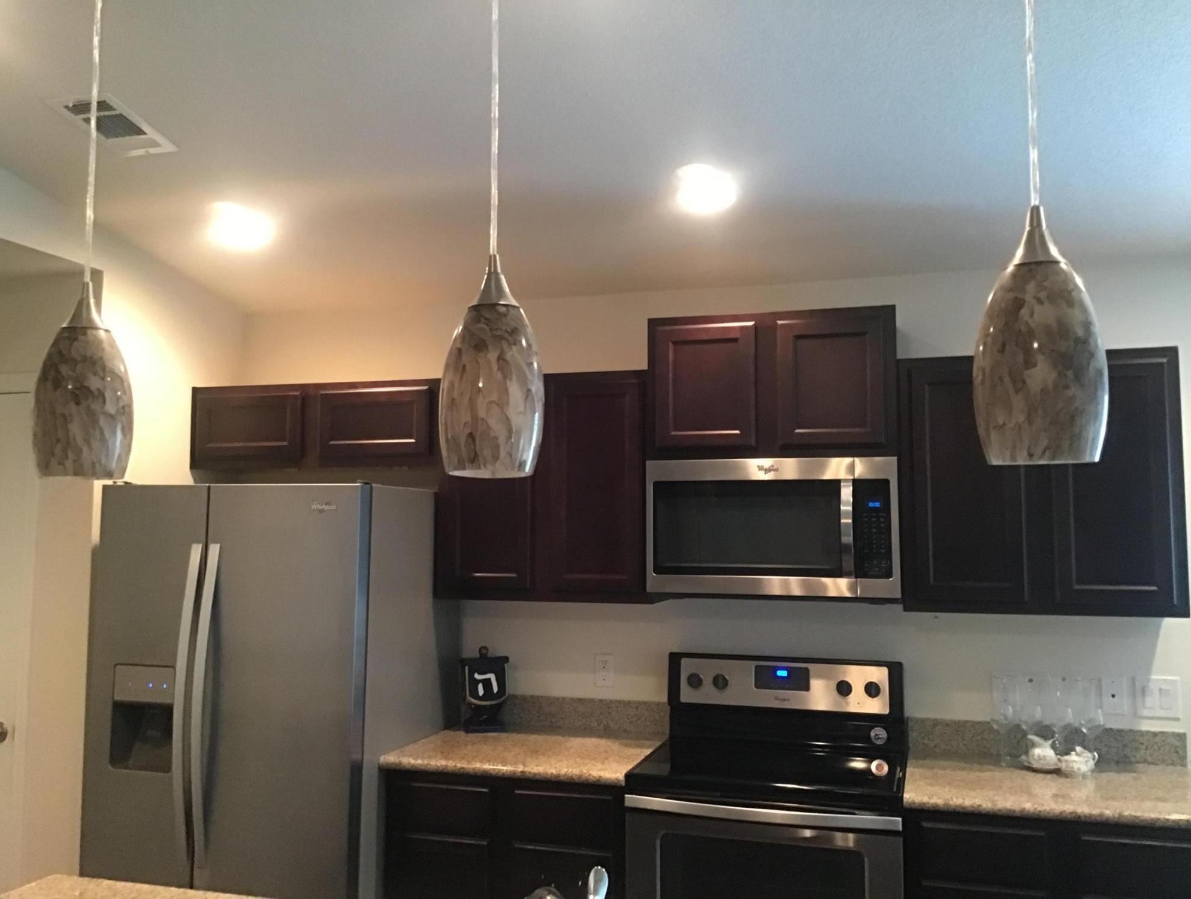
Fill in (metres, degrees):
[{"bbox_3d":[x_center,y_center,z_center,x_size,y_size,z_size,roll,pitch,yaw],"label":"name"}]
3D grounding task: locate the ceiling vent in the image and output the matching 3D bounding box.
[{"bbox_3d":[-1.302,-0.868,2.907,0.202,0.020,0.290,-1,-15,17],"label":"ceiling vent"}]

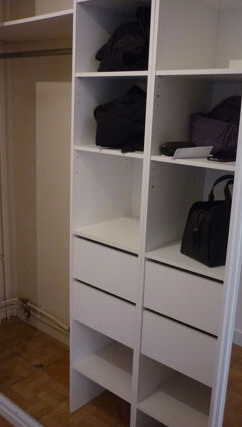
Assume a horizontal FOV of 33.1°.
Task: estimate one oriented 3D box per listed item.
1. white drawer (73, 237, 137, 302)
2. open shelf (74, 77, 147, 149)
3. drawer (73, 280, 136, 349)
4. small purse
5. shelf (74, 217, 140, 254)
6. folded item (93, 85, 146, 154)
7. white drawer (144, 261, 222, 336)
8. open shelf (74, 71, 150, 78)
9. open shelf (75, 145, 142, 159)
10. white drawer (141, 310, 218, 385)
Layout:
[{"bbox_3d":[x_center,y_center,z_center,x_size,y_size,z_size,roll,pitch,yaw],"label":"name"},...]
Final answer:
[{"bbox_3d":[0.036,0.206,1.839,0.361,0.198,0.343,14,19,37],"label":"white drawer"},{"bbox_3d":[0.068,-0.410,1.689,0.361,0.274,0.376,14,19,37],"label":"open shelf"},{"bbox_3d":[0.029,0.405,1.891,0.361,0.193,0.343,14,19,37],"label":"drawer"},{"bbox_3d":[0.395,0.001,1.550,0.267,0.326,0.172,-8,18,-32],"label":"small purse"},{"bbox_3d":[0.047,0.093,1.818,0.361,0.018,0.364,14,19,37],"label":"shelf"},{"bbox_3d":[0.061,-0.394,1.680,0.329,0.246,0.211,14,19,37],"label":"folded item"},{"bbox_3d":[0.325,0.276,1.611,0.321,0.198,0.343,14,19,37],"label":"white drawer"},{"bbox_3d":[0.070,-0.545,1.649,0.361,0.016,0.364,14,19,37],"label":"open shelf"},{"bbox_3d":[0.060,-0.271,1.722,0.361,0.016,0.364,14,19,37],"label":"open shelf"},{"bbox_3d":[0.318,0.476,1.664,0.321,0.193,0.343,14,19,37],"label":"white drawer"}]

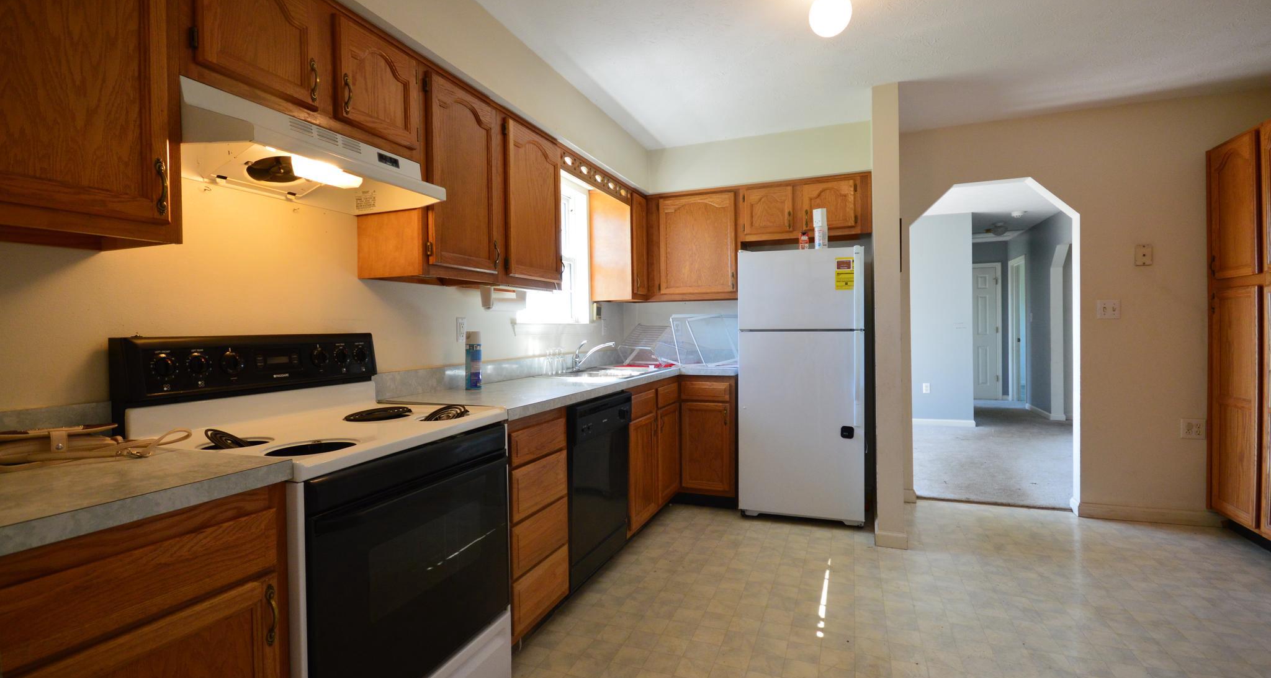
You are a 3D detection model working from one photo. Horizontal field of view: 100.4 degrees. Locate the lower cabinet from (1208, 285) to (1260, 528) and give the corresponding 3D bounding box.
[{"bbox_3d":[3.230,0.340,2.855,0.022,1.255,0.370,0,1,23],"label":"lower cabinet"}]

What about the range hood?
[{"bbox_3d":[-0.973,-0.537,1.584,0.460,0.157,0.729,0,1,23],"label":"range hood"}]

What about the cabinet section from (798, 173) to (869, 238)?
[{"bbox_3d":[1.320,-0.860,3.533,0.453,0.375,0.310,0,1,23],"label":"cabinet section"}]

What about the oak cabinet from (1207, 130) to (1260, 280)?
[{"bbox_3d":[3.268,-0.672,2.699,0.350,0.696,0.400,0,1,23],"label":"oak cabinet"}]

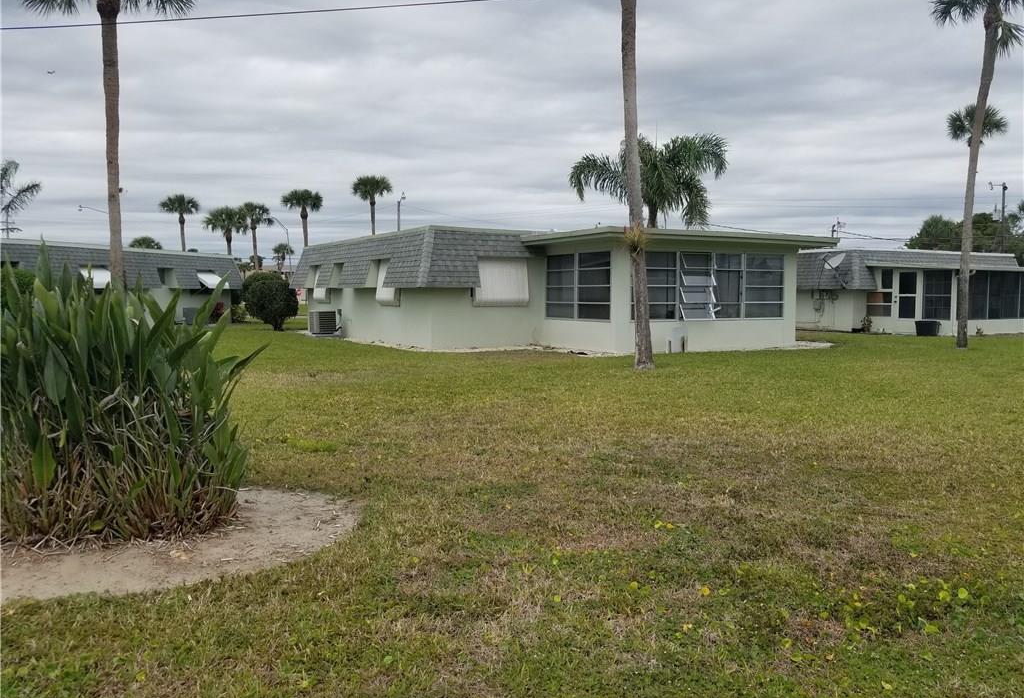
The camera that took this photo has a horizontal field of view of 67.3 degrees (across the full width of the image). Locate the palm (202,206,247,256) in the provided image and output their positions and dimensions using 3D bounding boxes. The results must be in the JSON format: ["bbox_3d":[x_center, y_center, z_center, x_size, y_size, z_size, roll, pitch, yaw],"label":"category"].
[{"bbox_3d":[-20.488,-6.529,54.654,3.200,7.420,3.200,0,5,0],"label":"palm"}]

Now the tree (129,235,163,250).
[{"bbox_3d":[-30.498,-6.481,63.686,3.100,5.890,3.100,0,5,0],"label":"tree"}]

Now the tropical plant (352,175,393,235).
[{"bbox_3d":[-11.326,-8.665,61.505,3.100,10.590,3.100,0,5,0],"label":"tropical plant"}]

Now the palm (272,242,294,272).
[{"bbox_3d":[-28.224,-9.627,94.533,2.800,7.240,2.800,0,5,0],"label":"palm"}]

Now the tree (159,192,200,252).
[{"bbox_3d":[-25.939,-7.660,59.579,3.100,8.890,3.100,0,5,0],"label":"tree"}]

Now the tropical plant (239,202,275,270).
[{"bbox_3d":[-19.268,-7.078,57.619,3.000,8.050,3.000,0,5,0],"label":"tropical plant"}]

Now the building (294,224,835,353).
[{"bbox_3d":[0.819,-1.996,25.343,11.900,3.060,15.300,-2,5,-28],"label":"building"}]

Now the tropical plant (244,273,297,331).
[{"bbox_3d":[-8.666,-1.673,27.554,1.870,2.060,1.800,0,5,0],"label":"tropical plant"}]

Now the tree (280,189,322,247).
[{"bbox_3d":[-15.601,-7.386,56.591,3.100,8.820,3.100,0,5,0],"label":"tree"}]

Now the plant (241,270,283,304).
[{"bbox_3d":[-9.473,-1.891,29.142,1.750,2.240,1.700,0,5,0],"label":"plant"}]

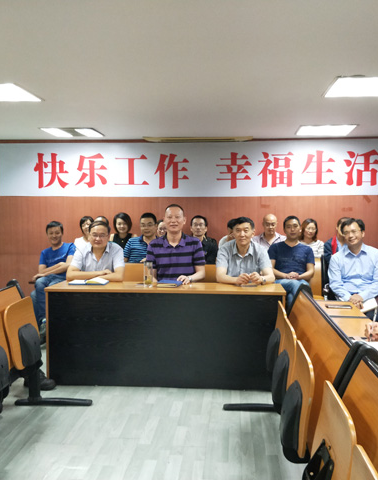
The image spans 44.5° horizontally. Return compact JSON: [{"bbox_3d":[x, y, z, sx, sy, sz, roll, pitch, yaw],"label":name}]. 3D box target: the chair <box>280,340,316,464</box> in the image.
[{"bbox_3d":[0.485,0.729,2.094,0.180,0.510,0.420,0,3,5],"label":"chair"}]

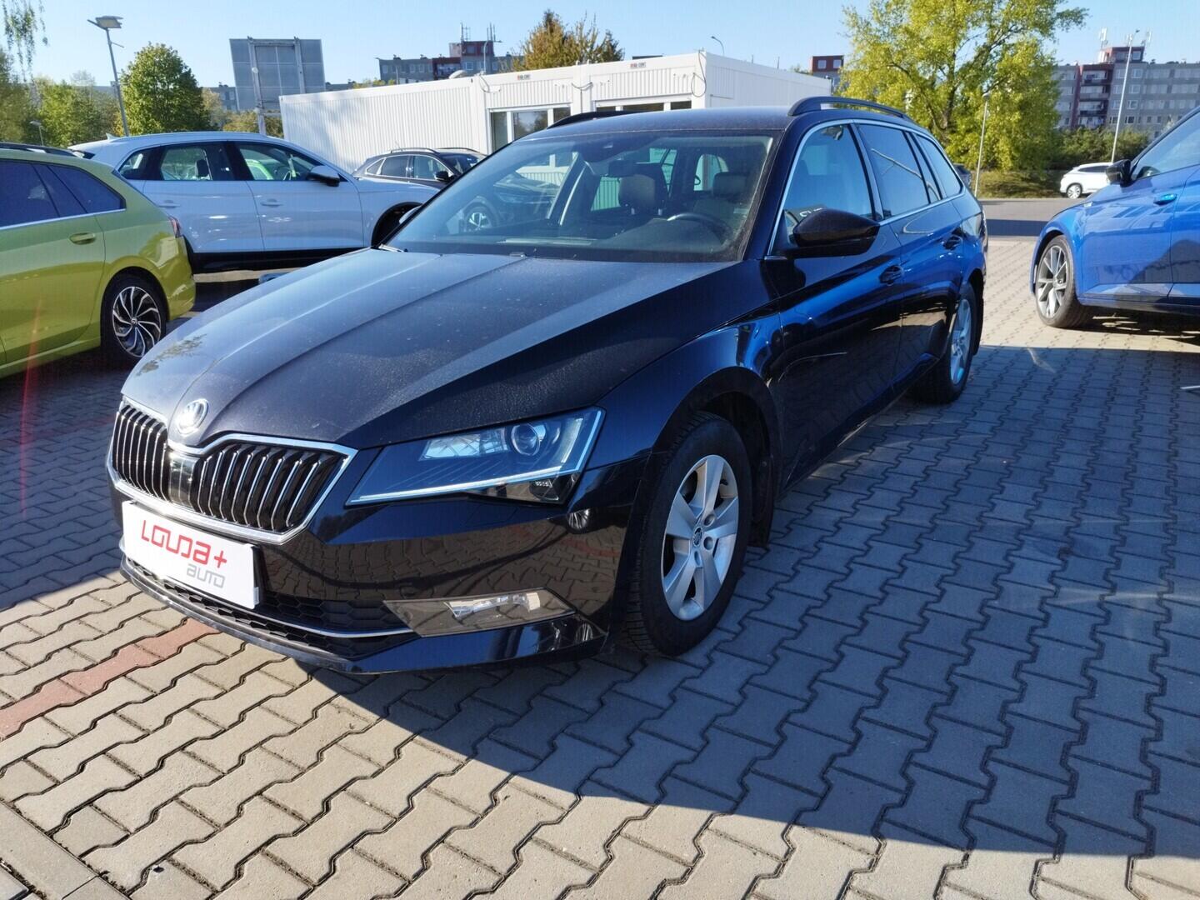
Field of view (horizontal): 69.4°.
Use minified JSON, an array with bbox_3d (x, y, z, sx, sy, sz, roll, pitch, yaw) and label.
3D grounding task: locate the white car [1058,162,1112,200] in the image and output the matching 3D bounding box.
[{"bbox_3d":[23.057,-12.003,38.621,4.350,1.600,1.840,13,23,39],"label":"white car"}]

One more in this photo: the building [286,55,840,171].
[{"bbox_3d":[-1.140,-6.720,19.786,10.940,2.840,6.060,10,21,32],"label":"building"}]

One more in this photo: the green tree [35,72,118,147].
[{"bbox_3d":[-30.316,-17.992,51.052,4.800,7.512,4.800,-11,20,-27],"label":"green tree"}]

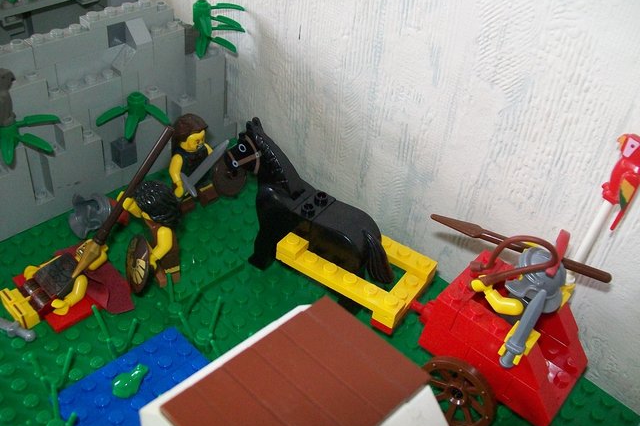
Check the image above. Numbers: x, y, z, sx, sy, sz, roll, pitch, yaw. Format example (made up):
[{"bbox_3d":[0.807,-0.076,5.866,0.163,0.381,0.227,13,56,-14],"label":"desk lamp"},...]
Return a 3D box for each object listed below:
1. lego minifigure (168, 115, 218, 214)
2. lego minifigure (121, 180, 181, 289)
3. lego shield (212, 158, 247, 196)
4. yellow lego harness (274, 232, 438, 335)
[{"bbox_3d":[-0.051,-0.020,0.278,0.025,0.042,0.018,-18,44,-29],"label":"lego minifigure"},{"bbox_3d":[-0.061,0.008,0.241,0.020,0.042,0.025,-20,45,-31],"label":"lego minifigure"},{"bbox_3d":[-0.038,-0.016,0.280,0.005,0.020,0.020,10,33,38],"label":"lego shield"},{"bbox_3d":[0.013,0.018,0.237,0.048,0.014,0.032,26,41,23],"label":"yellow lego harness"}]

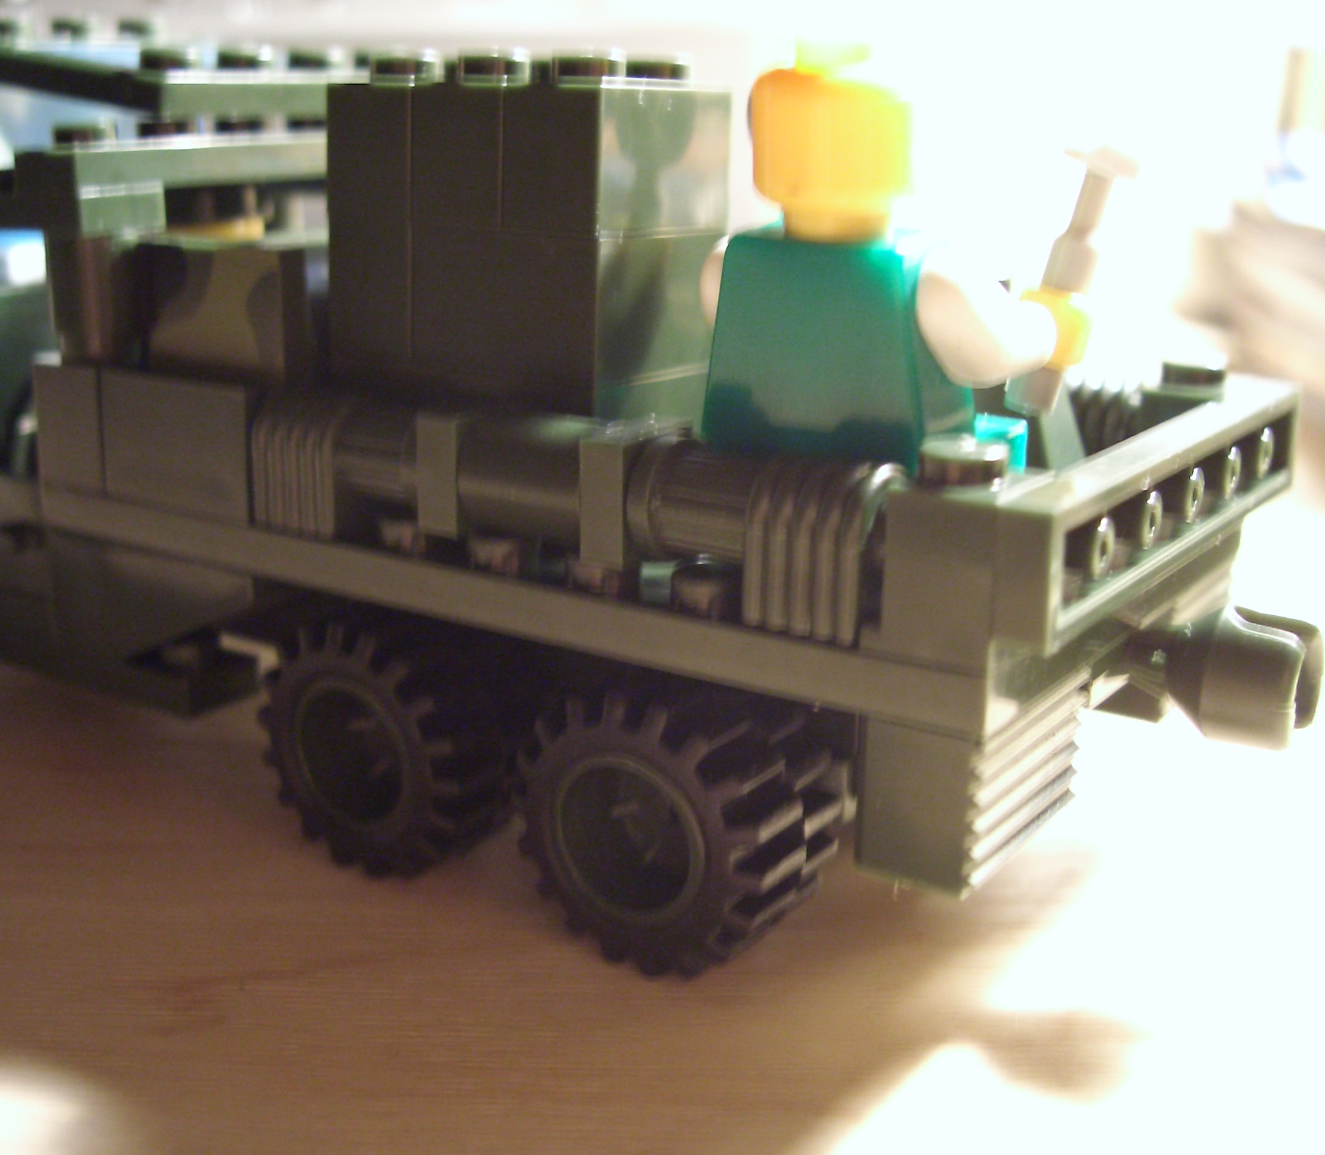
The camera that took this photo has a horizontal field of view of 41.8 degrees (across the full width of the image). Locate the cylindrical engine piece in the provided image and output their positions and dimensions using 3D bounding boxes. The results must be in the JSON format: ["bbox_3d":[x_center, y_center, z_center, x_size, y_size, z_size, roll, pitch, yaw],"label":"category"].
[{"bbox_3d":[0.003,-0.005,0.104,0.008,0.007,0.007,11,19,32],"label":"cylindrical engine piece"}]

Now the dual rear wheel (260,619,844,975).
[{"bbox_3d":[-0.009,0.013,0.122,0.043,0.019,0.011,11,19,32],"label":"dual rear wheel"}]

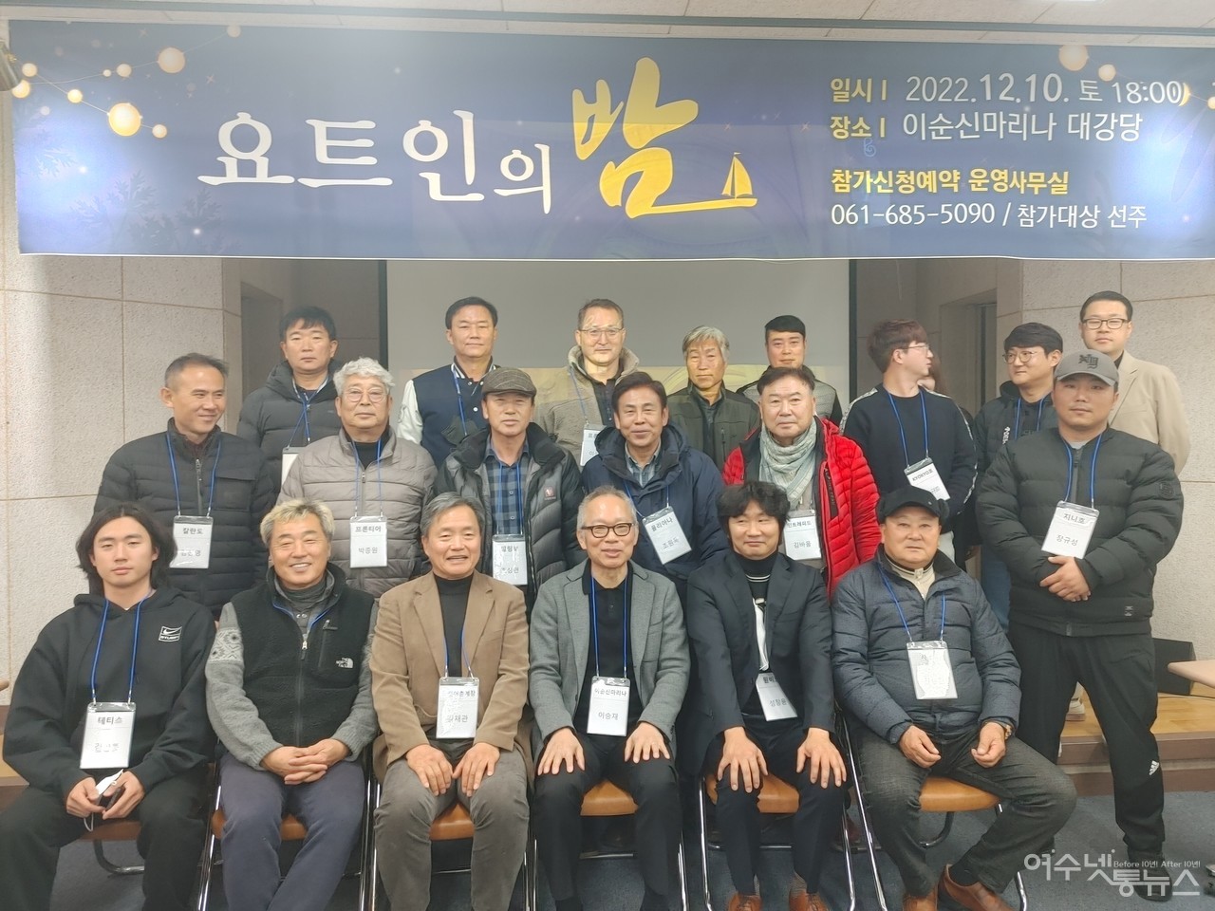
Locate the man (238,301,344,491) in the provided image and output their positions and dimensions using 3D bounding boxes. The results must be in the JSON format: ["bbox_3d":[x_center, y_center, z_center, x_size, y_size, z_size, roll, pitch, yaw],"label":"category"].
[{"bbox_3d":[-1.155,0.291,3.520,0.550,1.740,0.370,-1,1,-13],"label":"man"}]

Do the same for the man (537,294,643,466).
[{"bbox_3d":[-0.029,0.251,3.653,0.540,1.760,0.340,-1,1,-2],"label":"man"}]

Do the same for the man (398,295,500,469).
[{"bbox_3d":[-0.512,0.253,3.603,0.570,1.770,0.340,-1,1,-6],"label":"man"}]

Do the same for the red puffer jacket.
[{"bbox_3d":[0.677,0.232,3.210,0.600,0.740,0.370,0,2,21],"label":"red puffer jacket"}]

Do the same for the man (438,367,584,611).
[{"bbox_3d":[-0.327,0.542,3.152,0.570,1.700,0.350,-1,1,-6],"label":"man"}]

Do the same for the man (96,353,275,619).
[{"bbox_3d":[-1.368,0.531,3.023,0.620,1.740,0.370,-1,2,-26],"label":"man"}]

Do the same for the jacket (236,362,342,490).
[{"bbox_3d":[-1.159,0.021,3.520,0.560,0.740,0.360,-1,1,-13],"label":"jacket"}]

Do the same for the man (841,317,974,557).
[{"bbox_3d":[1.222,0.293,3.700,0.530,1.700,0.360,0,1,14],"label":"man"}]

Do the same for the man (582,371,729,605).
[{"bbox_3d":[0.160,0.554,3.050,0.530,1.680,0.370,0,1,10],"label":"man"}]

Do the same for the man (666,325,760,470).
[{"bbox_3d":[0.412,0.307,3.682,0.530,1.670,0.330,0,2,7],"label":"man"}]

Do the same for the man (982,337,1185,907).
[{"bbox_3d":[1.576,0.510,3.040,0.620,1.750,0.440,0,1,25],"label":"man"}]

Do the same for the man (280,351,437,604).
[{"bbox_3d":[-0.832,0.544,3.060,0.540,1.710,0.360,-1,1,-18],"label":"man"}]

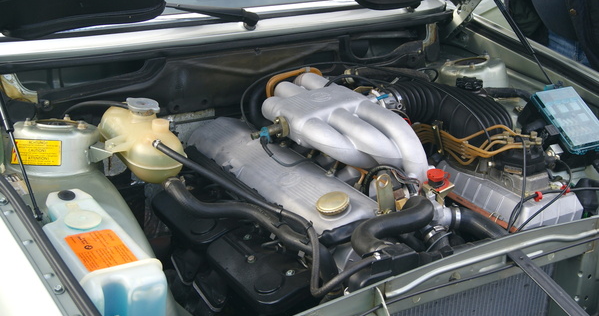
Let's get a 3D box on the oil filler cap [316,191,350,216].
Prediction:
[{"bbox_3d":[0.062,0.088,1.605,0.063,0.026,0.063,-11,29,6],"label":"oil filler cap"}]

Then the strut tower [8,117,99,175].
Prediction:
[{"bbox_3d":[-0.458,-0.025,1.647,0.172,0.105,0.172,-11,28,-29],"label":"strut tower"}]

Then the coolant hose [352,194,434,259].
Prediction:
[{"bbox_3d":[0.178,0.124,1.600,0.190,0.095,0.110,-11,28,-29],"label":"coolant hose"}]

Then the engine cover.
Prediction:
[{"bbox_3d":[-0.066,0.009,1.847,0.155,0.070,0.575,-26,31,-22],"label":"engine cover"}]

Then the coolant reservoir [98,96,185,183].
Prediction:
[{"bbox_3d":[-0.327,-0.044,1.726,0.125,0.145,0.235,-11,28,-29],"label":"coolant reservoir"}]

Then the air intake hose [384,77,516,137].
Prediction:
[{"bbox_3d":[0.352,-0.098,2.001,0.240,0.115,0.210,-11,28,-29],"label":"air intake hose"}]

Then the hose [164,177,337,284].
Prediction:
[{"bbox_3d":[-0.093,0.126,1.631,0.411,0.124,0.064,17,28,28],"label":"hose"}]

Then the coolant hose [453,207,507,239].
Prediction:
[{"bbox_3d":[0.349,0.135,1.659,0.150,0.070,0.045,7,24,8],"label":"coolant hose"}]

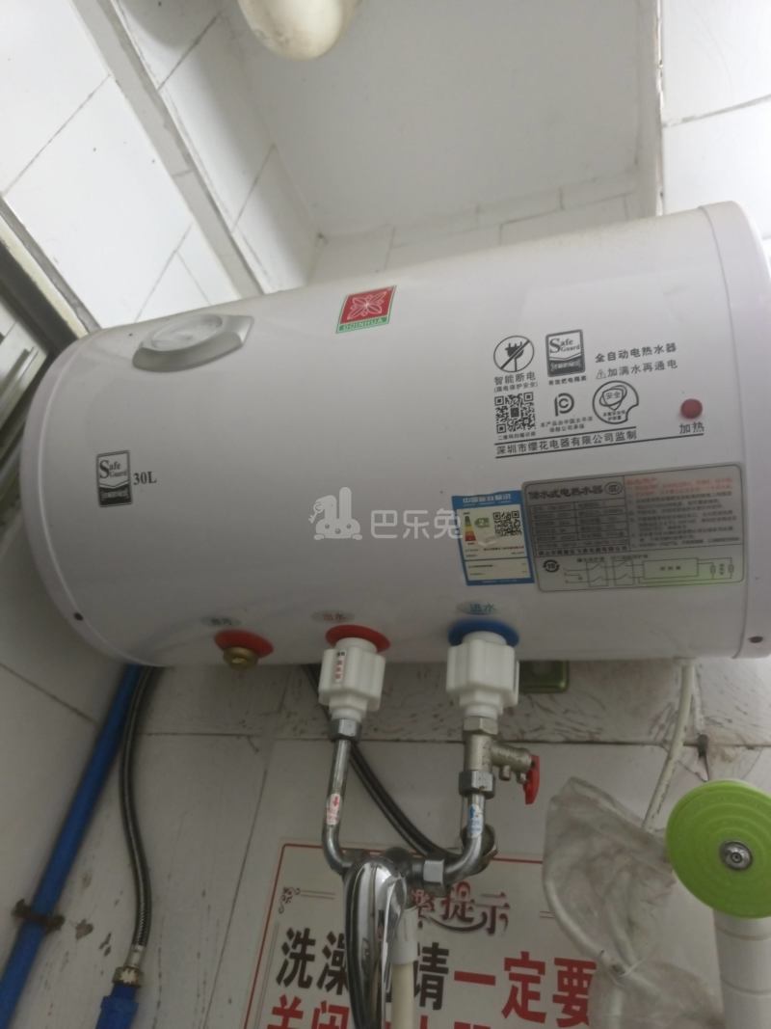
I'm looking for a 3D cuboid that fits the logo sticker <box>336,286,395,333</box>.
[{"bbox_3d":[-0.014,-0.158,0.523,0.041,0.050,0.003,-5,-40,19],"label":"logo sticker"}]

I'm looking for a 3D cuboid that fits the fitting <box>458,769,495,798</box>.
[{"bbox_3d":[0.062,0.180,0.456,0.025,0.013,0.023,13,-38,-3],"label":"fitting"}]

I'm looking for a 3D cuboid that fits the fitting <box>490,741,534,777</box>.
[{"bbox_3d":[0.087,0.170,0.471,0.030,0.019,0.015,15,-38,-5],"label":"fitting"}]

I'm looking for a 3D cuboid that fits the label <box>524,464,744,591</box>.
[{"bbox_3d":[0.158,0.013,0.438,0.128,0.005,0.080,-5,-68,19],"label":"label"}]

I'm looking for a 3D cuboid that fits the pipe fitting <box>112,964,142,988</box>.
[{"bbox_3d":[-0.232,0.415,0.614,0.026,0.013,0.024,2,-39,11],"label":"pipe fitting"}]

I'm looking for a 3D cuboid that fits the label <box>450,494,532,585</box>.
[{"bbox_3d":[0.071,0.018,0.452,0.045,0.004,0.067,-5,-69,18],"label":"label"}]

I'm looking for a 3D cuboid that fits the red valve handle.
[{"bbox_3d":[0.100,0.181,0.466,0.010,0.031,0.011,15,-38,-5],"label":"red valve handle"}]

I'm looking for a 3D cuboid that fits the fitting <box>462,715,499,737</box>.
[{"bbox_3d":[0.067,0.149,0.481,0.026,0.011,0.024,22,-40,-14],"label":"fitting"}]

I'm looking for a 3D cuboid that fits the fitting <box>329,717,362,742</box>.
[{"bbox_3d":[-0.030,0.161,0.511,0.025,0.013,0.023,20,-39,-11],"label":"fitting"}]

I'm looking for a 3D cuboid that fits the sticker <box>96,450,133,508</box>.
[{"bbox_3d":[-0.219,-0.029,0.550,0.031,0.043,0.002,-5,-2,19],"label":"sticker"}]

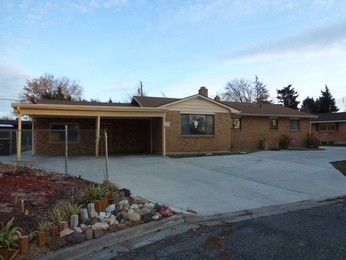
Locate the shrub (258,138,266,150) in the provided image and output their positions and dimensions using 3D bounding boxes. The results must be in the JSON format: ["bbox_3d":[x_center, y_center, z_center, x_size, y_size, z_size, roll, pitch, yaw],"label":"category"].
[{"bbox_3d":[7.150,1.150,19.200,0.680,0.980,0.650,0,-1,0],"label":"shrub"}]

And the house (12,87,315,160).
[{"bbox_3d":[0.800,-0.950,20.500,22.200,5.200,10.800,0,-1,-18],"label":"house"}]

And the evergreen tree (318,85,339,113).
[{"bbox_3d":[27.200,-3.050,42.000,4.400,9.900,4.400,0,-1,0],"label":"evergreen tree"}]

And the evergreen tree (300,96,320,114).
[{"bbox_3d":[23.900,-1.980,42.000,4.000,7.800,4.000,0,-1,0],"label":"evergreen tree"}]

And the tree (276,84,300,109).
[{"bbox_3d":[17.800,-2.700,37.000,3.800,8.700,3.800,0,0,0],"label":"tree"}]

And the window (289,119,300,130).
[{"bbox_3d":[9.700,-0.380,19.000,0.980,0.820,0.100,0,0,-19],"label":"window"}]

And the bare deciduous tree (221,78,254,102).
[{"bbox_3d":[11.400,-3.600,42.000,6.000,10.600,5.800,0,0,0],"label":"bare deciduous tree"}]

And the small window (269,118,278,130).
[{"bbox_3d":[8.460,-0.460,20.100,0.880,0.930,0.120,0,-1,-18],"label":"small window"}]

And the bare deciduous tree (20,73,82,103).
[{"bbox_3d":[-17.800,-3.400,35.000,9.300,10.000,8.800,0,0,0],"label":"bare deciduous tree"}]

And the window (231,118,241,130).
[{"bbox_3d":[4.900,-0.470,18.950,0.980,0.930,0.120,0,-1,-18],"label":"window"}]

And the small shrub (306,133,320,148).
[{"bbox_3d":[11.000,0.870,18.900,1.150,1.200,1.100,0,0,0],"label":"small shrub"}]

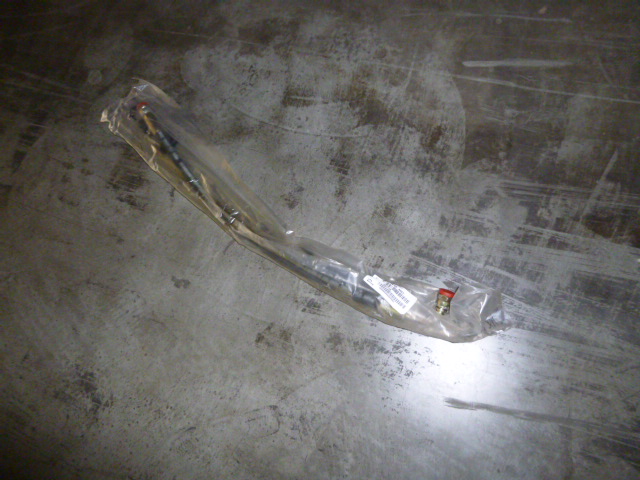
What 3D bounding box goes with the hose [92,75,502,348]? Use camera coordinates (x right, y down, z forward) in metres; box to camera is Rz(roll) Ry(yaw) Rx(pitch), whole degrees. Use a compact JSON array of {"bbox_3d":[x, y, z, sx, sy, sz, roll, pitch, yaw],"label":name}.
[{"bbox_3d":[-0.155,-0.101,1.179,1.298,0.070,0.233,33,86,22],"label":"hose"}]

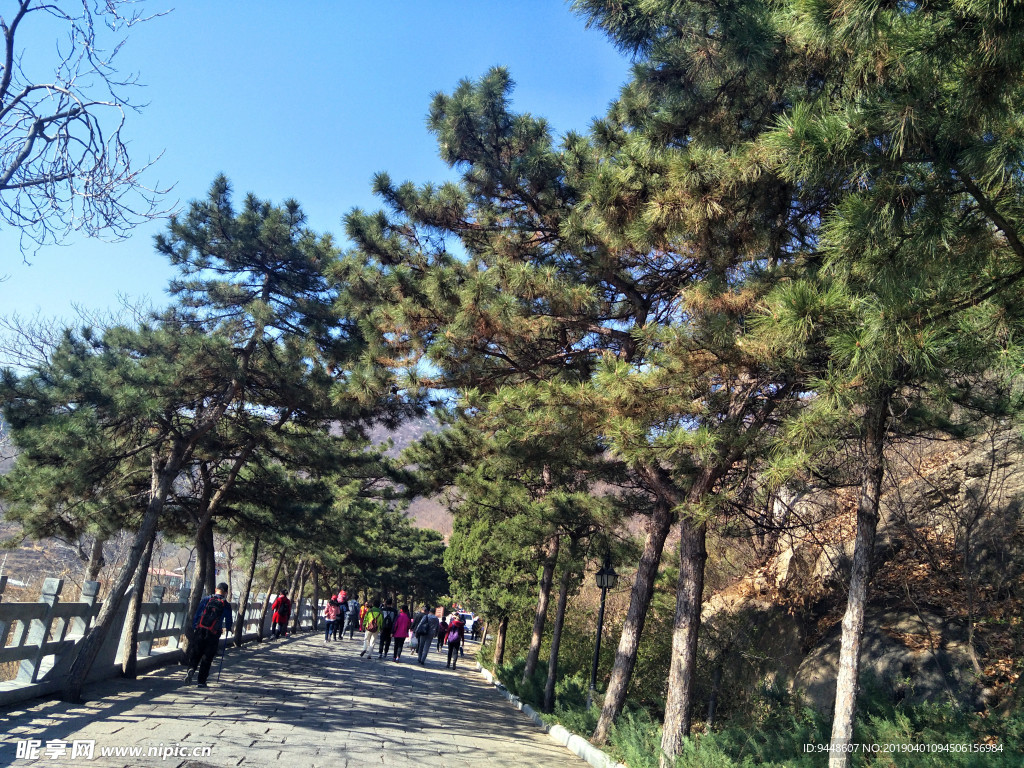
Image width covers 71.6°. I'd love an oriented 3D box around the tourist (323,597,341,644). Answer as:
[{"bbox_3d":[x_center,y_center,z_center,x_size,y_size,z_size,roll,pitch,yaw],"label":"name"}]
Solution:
[{"bbox_3d":[-6.387,8.304,25.089,0.520,1.580,0.420,10,-14,-5],"label":"tourist"}]

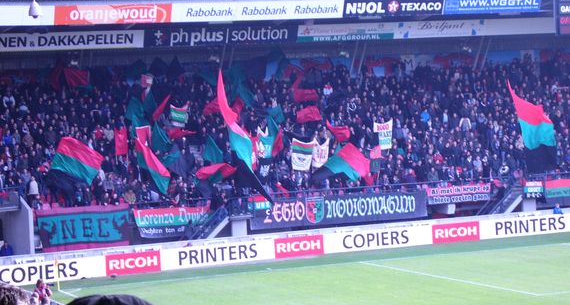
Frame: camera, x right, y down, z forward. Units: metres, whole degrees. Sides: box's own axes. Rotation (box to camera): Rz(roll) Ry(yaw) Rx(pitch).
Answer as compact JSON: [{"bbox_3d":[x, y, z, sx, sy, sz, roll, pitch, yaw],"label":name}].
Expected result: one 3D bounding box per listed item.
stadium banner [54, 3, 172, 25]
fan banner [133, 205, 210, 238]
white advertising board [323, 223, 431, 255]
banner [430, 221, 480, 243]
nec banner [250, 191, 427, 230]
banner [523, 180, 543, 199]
[{"bbox_3d":[-8.572,-6.925,86.457,6.187,1.000,0.100,-4,16,-26],"label":"stadium banner"},{"bbox_3d":[-5.753,3.538,87.986,4.200,1.500,0.060,-4,2,-26],"label":"fan banner"},{"bbox_3d":[4.848,4.477,89.063,6.188,0.980,0.100,-4,2,-23],"label":"white advertising board"},{"bbox_3d":[8.975,4.216,90.841,2.852,0.980,0.100,-4,2,-22],"label":"banner"},{"bbox_3d":[2.853,3.093,92.151,10.600,1.400,0.060,-4,2,-26],"label":"nec banner"},{"bbox_3d":[14.027,2.145,97.553,1.300,1.020,0.060,-4,2,-26],"label":"banner"}]

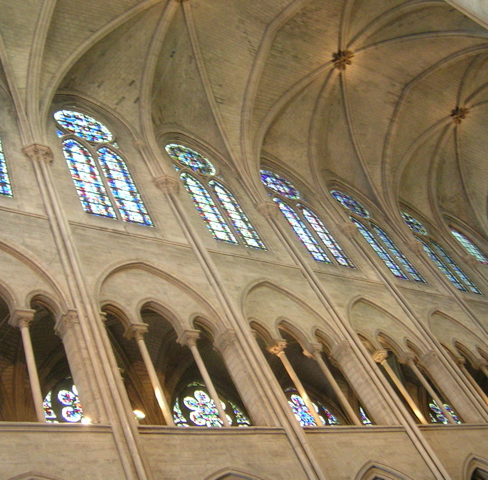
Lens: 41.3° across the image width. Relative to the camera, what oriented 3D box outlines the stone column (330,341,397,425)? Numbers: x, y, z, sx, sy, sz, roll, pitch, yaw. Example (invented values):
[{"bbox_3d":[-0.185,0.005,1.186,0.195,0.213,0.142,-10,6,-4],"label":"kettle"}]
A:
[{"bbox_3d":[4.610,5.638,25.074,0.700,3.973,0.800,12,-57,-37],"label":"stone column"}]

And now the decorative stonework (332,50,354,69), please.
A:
[{"bbox_3d":[5.872,-10.590,38.200,1.000,0.550,1.000,-16,-44,-16],"label":"decorative stonework"}]

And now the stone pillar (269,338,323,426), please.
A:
[{"bbox_3d":[1.954,5.068,23.041,0.500,3.973,0.500,12,-57,-37],"label":"stone pillar"}]

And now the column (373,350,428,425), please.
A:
[{"bbox_3d":[6.357,5.979,25.843,0.620,3.750,0.620,12,-57,-36],"label":"column"}]

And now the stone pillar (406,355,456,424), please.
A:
[{"bbox_3d":[8.196,6.408,27.819,0.500,3.973,0.500,12,-57,-37],"label":"stone pillar"}]

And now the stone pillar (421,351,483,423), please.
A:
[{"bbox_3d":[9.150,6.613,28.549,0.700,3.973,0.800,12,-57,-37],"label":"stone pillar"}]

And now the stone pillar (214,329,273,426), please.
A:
[{"bbox_3d":[-0.030,4.656,21.202,0.950,3.900,0.850,12,-57,-36],"label":"stone pillar"}]

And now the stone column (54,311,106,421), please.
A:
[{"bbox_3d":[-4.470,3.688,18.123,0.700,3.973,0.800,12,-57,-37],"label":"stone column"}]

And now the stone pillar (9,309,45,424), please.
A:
[{"bbox_3d":[-5.567,3.410,17.057,0.620,3.750,0.620,12,-57,-36],"label":"stone pillar"}]

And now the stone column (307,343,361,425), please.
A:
[{"bbox_3d":[3.376,5.370,23.602,0.620,3.750,0.620,12,-57,-36],"label":"stone column"}]

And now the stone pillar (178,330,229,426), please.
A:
[{"bbox_3d":[-1.129,4.422,20.300,0.620,3.750,0.620,12,-57,-36],"label":"stone pillar"}]

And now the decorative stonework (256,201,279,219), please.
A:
[{"bbox_3d":[1.171,-1.476,31.993,1.050,0.800,0.700,12,-57,-36],"label":"decorative stonework"}]

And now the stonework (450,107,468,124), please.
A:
[{"bbox_3d":[15.035,-8.682,45.151,1.000,0.550,1.000,-16,-44,-16],"label":"stonework"}]

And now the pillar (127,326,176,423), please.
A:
[{"bbox_3d":[-2.699,4.068,19.478,0.500,3.973,0.500,12,-57,-37],"label":"pillar"}]

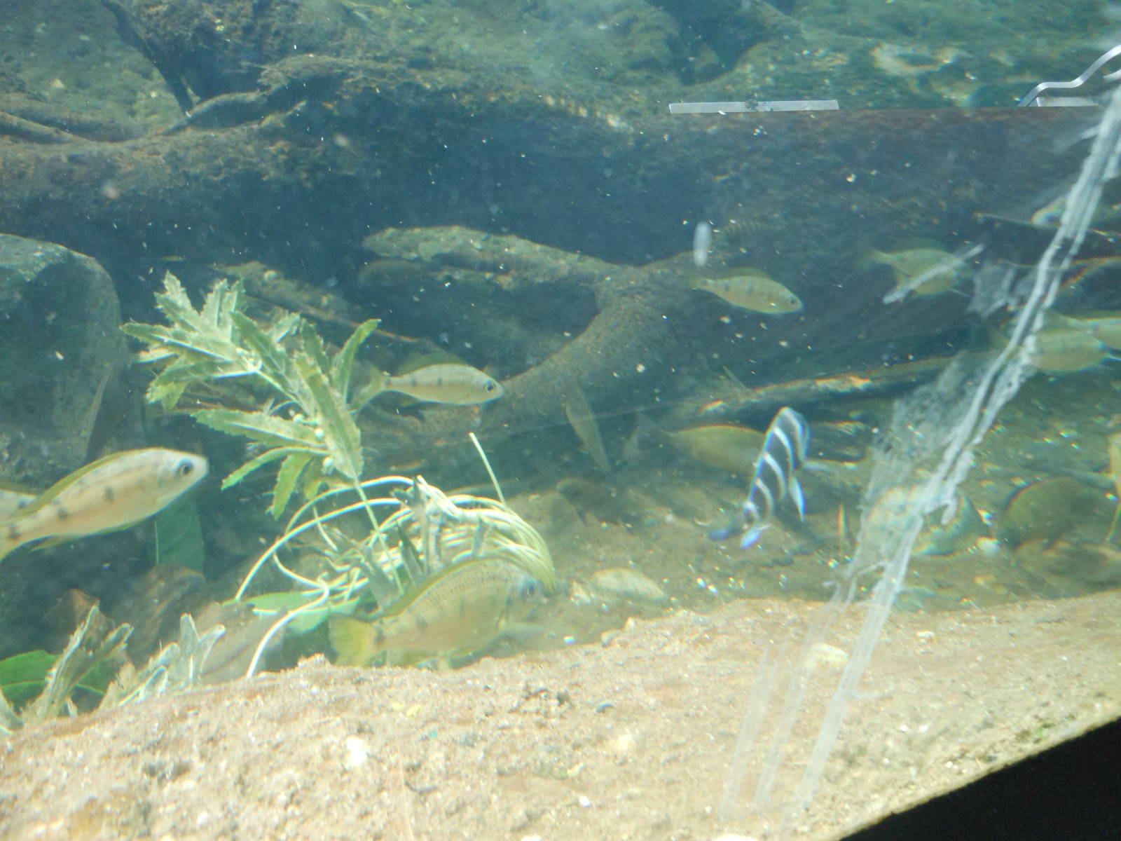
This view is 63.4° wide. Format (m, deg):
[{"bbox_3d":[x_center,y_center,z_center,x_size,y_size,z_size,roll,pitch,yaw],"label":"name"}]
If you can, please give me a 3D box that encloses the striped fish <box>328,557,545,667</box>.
[{"bbox_3d":[-0.149,0.234,1.100,0.270,0.105,0.050,-12,16,-24],"label":"striped fish"}]

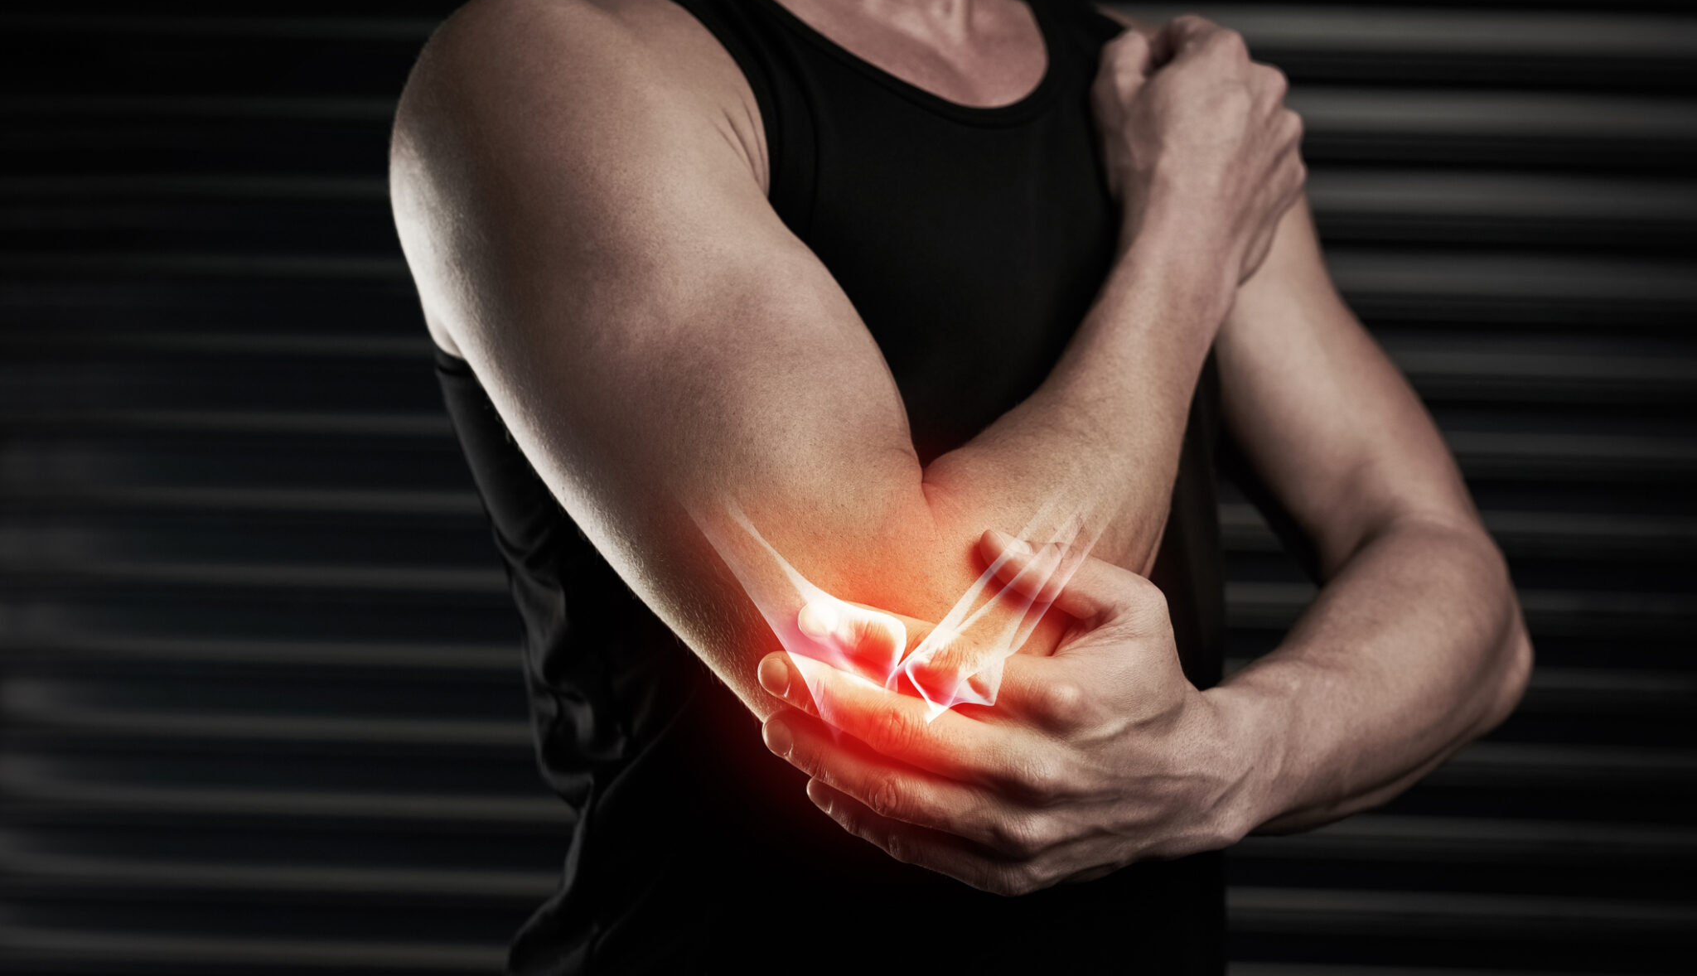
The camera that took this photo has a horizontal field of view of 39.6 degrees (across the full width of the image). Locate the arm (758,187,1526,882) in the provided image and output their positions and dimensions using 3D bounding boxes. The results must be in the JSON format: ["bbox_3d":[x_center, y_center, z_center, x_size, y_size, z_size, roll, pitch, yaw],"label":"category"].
[{"bbox_3d":[0.127,-0.031,1.071,0.473,0.374,0.208,0,-9,-38],"label":"arm"}]

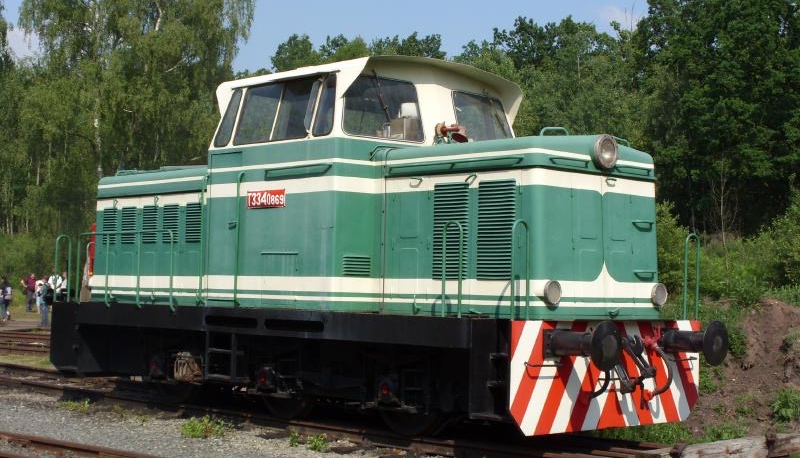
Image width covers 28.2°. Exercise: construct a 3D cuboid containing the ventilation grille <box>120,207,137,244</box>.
[{"bbox_3d":[-3.514,-0.041,20.696,0.040,0.470,0.335,3,-3,-43],"label":"ventilation grille"}]

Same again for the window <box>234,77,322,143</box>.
[{"bbox_3d":[-1.376,-1.298,17.885,0.050,0.690,1.370,23,-16,-41],"label":"window"}]

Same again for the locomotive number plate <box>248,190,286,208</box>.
[{"bbox_3d":[-1.501,-0.336,17.823,0.020,0.195,0.675,3,-3,-43],"label":"locomotive number plate"}]

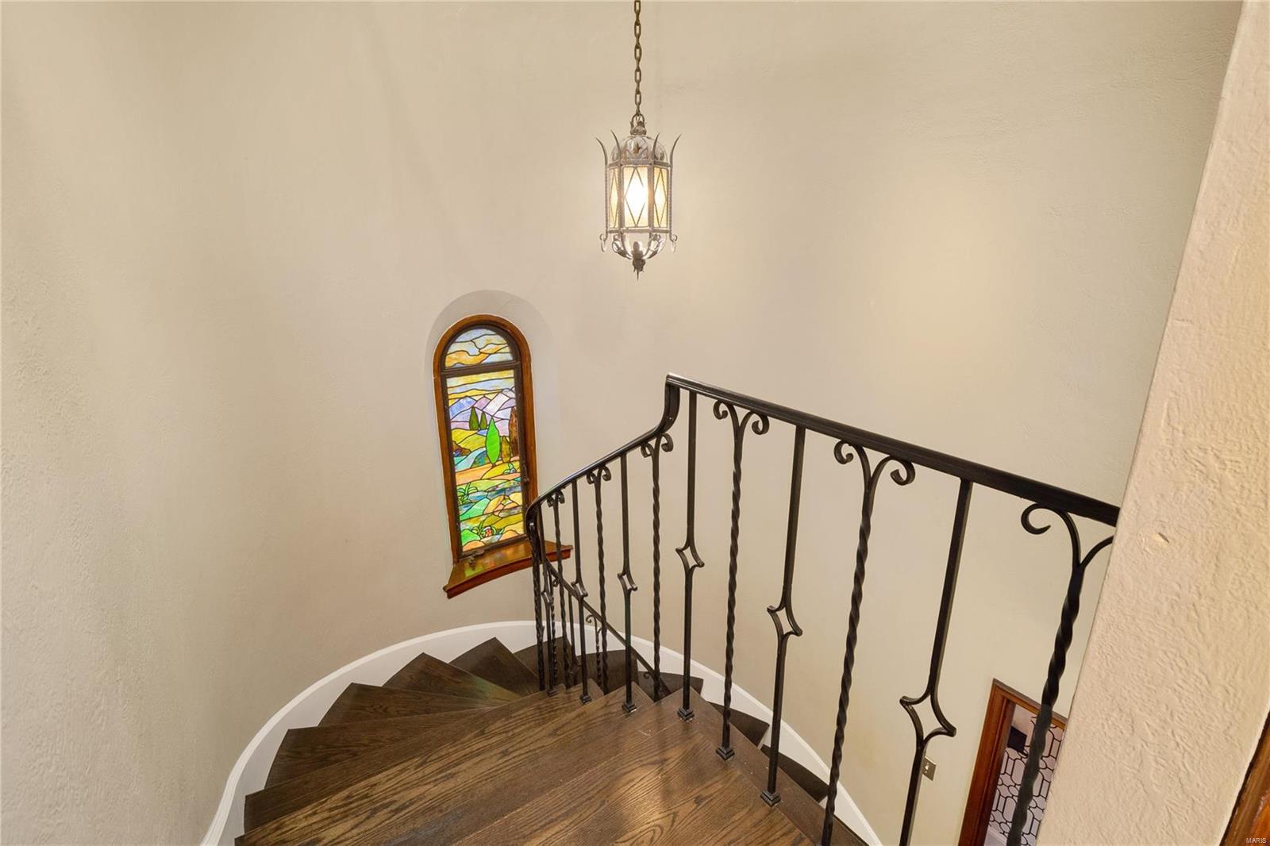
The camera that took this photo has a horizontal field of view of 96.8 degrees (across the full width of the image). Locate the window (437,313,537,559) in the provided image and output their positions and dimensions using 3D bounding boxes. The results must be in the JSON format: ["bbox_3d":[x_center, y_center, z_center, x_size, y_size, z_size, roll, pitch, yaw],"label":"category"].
[{"bbox_3d":[-0.933,0.112,3.635,0.610,1.560,0.100,-10,18,-31],"label":"window"}]

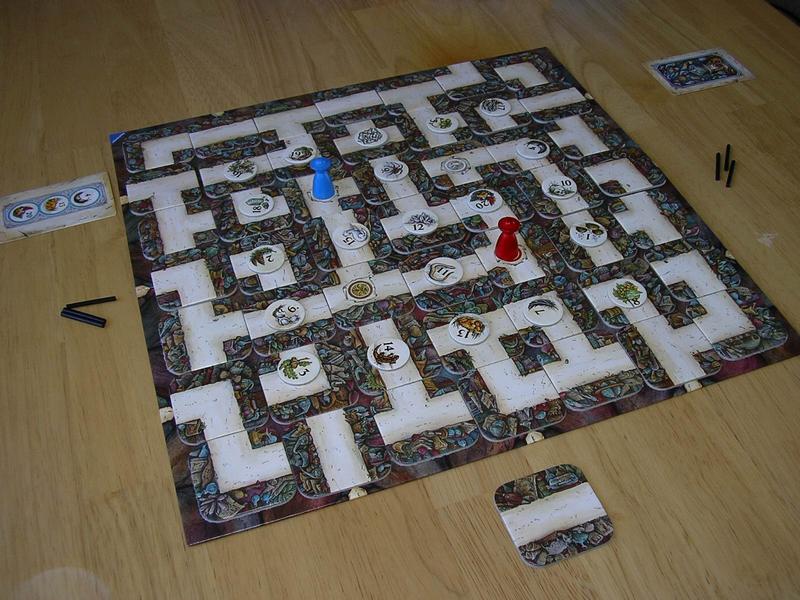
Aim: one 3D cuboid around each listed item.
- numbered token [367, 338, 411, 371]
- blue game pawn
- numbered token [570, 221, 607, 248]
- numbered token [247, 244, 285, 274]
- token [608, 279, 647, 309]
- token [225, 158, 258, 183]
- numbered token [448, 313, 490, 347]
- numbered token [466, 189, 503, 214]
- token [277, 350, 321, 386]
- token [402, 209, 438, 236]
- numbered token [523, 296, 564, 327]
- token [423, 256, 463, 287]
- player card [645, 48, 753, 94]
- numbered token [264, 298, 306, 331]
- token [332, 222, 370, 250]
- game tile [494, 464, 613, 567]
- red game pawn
[{"bbox_3d":[-0.007,0.031,0.509,0.024,0.002,0.024,-1,46,1],"label":"numbered token"},{"bbox_3d":[-0.053,-0.085,0.605,0.016,0.028,0.016,-1,46,1],"label":"blue game pawn"},{"bbox_3d":[0.124,-0.043,0.578,0.024,0.002,0.024,-1,46,1],"label":"numbered token"},{"bbox_3d":[-0.085,-0.026,0.561,0.024,0.002,0.024,-1,46,1],"label":"numbered token"},{"bbox_3d":[0.139,-0.004,0.535,0.024,0.002,0.024,-1,46,1],"label":"token"},{"bbox_3d":[-0.114,-0.093,0.628,0.024,0.002,0.024,-14,47,-13],"label":"token"},{"bbox_3d":[0.041,0.017,0.521,0.024,0.002,0.024,-1,46,1],"label":"numbered token"},{"bbox_3d":[0.058,-0.068,0.599,0.024,0.002,0.024,-1,46,1],"label":"numbered token"},{"bbox_3d":[-0.057,0.039,0.497,0.024,0.002,0.024,-1,46,1],"label":"token"},{"bbox_3d":[0.014,-0.052,0.589,0.024,0.002,0.024,-1,46,1],"label":"token"},{"bbox_3d":[0.086,0.007,0.526,0.024,0.002,0.024,-1,46,1],"label":"numbered token"},{"bbox_3d":[0.028,-0.018,0.556,0.024,0.002,0.024,-1,46,1],"label":"token"},{"bbox_3d":[0.245,-0.188,0.721,0.076,0.001,0.051,-14,47,-13],"label":"player card"},{"bbox_3d":[-0.069,0.009,0.533,0.024,0.002,0.024,-1,46,1],"label":"numbered token"},{"bbox_3d":[-0.032,-0.042,0.581,0.024,0.002,0.024,-1,46,1],"label":"token"},{"bbox_3d":[0.076,0.106,0.433,0.049,0.002,0.049,-14,47,-13],"label":"game tile"},{"bbox_3d":[0.068,-0.039,0.554,0.015,0.026,0.015,-1,46,1],"label":"red game pawn"}]

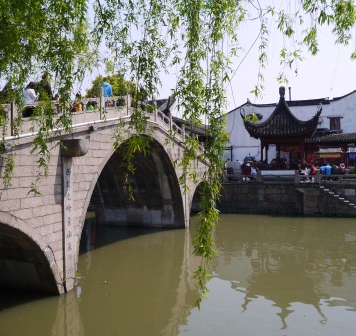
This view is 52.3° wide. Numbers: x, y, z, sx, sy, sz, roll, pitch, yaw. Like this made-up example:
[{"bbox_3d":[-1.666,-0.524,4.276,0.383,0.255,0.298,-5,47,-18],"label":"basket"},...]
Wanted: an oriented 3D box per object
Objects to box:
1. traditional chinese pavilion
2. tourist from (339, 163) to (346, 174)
[{"bbox_3d":[6.960,-2.350,24.200,4.750,6.000,4.700,0,1,15],"label":"traditional chinese pavilion"},{"bbox_3d":[9.900,0.250,21.900,0.460,1.050,0.600,0,1,12],"label":"tourist"}]

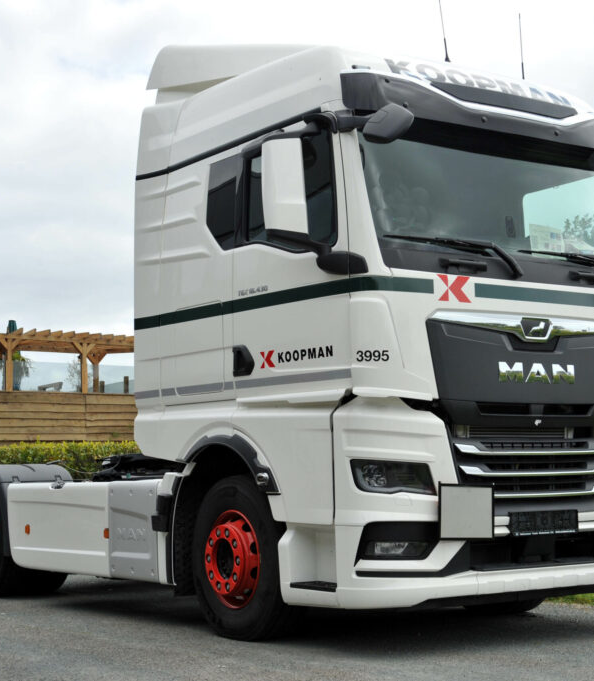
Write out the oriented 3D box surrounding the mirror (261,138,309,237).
[{"bbox_3d":[-0.063,-0.821,6.867,0.260,0.540,0.140,1,-6,-24],"label":"mirror"}]

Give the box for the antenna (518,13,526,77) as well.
[{"bbox_3d":[1.401,-1.827,7.959,0.020,0.441,0.020,3,-9,-36],"label":"antenna"}]

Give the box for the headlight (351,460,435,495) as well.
[{"bbox_3d":[0.516,0.736,6.804,0.430,0.210,0.200,2,-6,-26],"label":"headlight"}]

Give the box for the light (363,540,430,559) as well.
[{"bbox_3d":[0.516,1.103,6.726,0.380,0.105,0.130,2,-6,-26],"label":"light"}]

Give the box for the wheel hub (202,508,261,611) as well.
[{"bbox_3d":[-0.383,1.320,7.700,0.200,0.600,0.600,3,-7,-36],"label":"wheel hub"}]

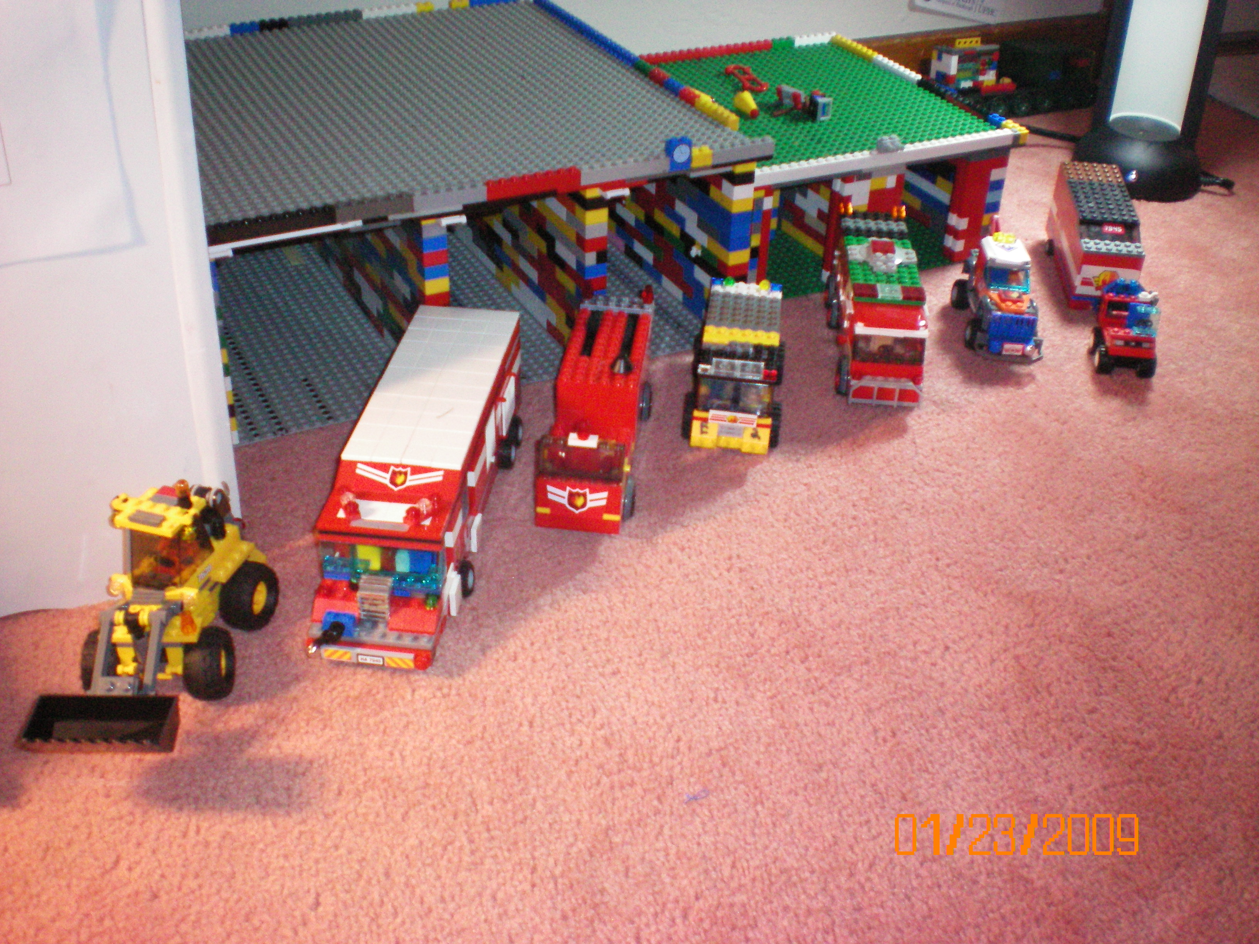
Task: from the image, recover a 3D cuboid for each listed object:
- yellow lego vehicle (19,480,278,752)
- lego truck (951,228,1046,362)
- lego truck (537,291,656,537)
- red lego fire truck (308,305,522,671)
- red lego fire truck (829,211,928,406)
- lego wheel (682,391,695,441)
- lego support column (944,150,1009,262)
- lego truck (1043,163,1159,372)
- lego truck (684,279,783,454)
[{"bbox_3d":[-0.230,0.062,0.669,0.088,0.090,0.125,7,34,6],"label":"yellow lego vehicle"},{"bbox_3d":[0.275,-0.132,1.014,0.062,0.066,0.108,5,34,4],"label":"lego truck"},{"bbox_3d":[-0.019,-0.043,0.867,0.061,0.060,0.200,5,34,3],"label":"lego truck"},{"bbox_3d":[-0.115,-0.002,0.785,0.080,0.076,0.257,5,34,4],"label":"red lego fire truck"},{"bbox_3d":[0.176,-0.121,0.981,0.062,0.078,0.173,4,34,2],"label":"red lego fire truck"},{"bbox_3d":[0.042,-0.035,0.887,0.014,0.030,0.030,6,34,5],"label":"lego wheel"},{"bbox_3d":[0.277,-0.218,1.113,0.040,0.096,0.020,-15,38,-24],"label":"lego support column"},{"bbox_3d":[0.363,-0.159,1.052,0.053,0.077,0.218,5,34,3],"label":"lego truck"},{"bbox_3d":[0.071,-0.070,0.908,0.063,0.066,0.131,6,34,5],"label":"lego truck"}]

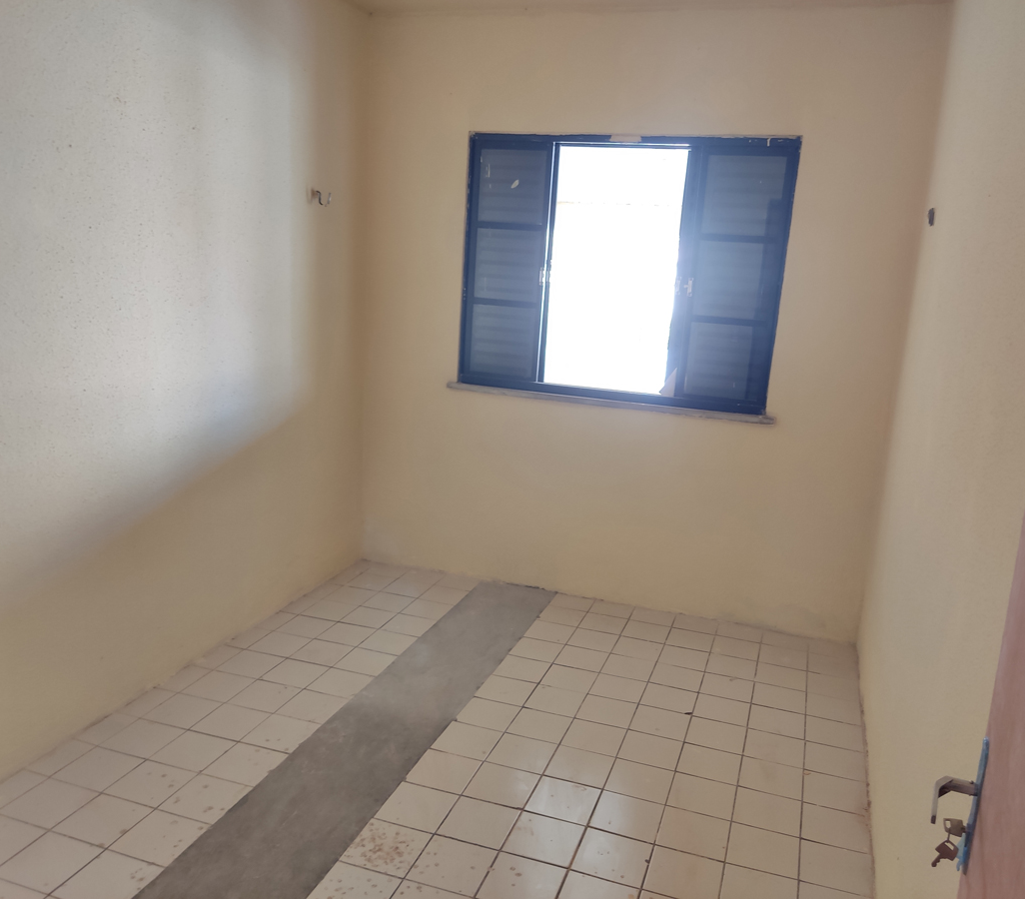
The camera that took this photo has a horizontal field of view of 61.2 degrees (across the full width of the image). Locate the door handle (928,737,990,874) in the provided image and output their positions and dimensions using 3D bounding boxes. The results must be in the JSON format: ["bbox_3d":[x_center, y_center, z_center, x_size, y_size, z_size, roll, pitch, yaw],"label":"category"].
[{"bbox_3d":[0.528,0.447,1.040,0.055,0.175,0.120,8,13,22],"label":"door handle"}]

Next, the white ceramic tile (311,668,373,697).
[{"bbox_3d":[-0.668,0.914,3.374,0.200,0.010,0.200,7,13,18],"label":"white ceramic tile"}]

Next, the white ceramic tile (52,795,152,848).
[{"bbox_3d":[-1.184,1.078,2.511,0.200,0.010,0.200,7,13,18],"label":"white ceramic tile"}]

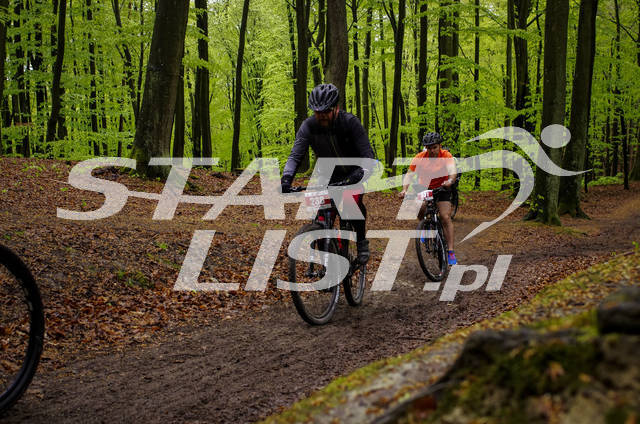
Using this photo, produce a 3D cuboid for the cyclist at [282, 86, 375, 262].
[{"bbox_3d":[0.130,-0.280,7.120,0.720,1.390,0.820,2,0,19],"label":"cyclist"}]

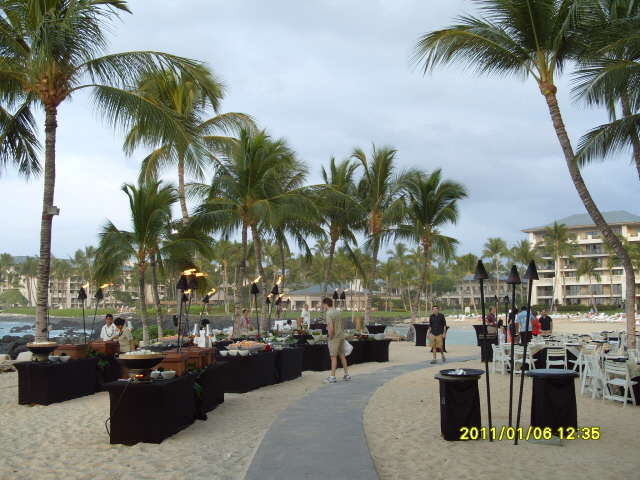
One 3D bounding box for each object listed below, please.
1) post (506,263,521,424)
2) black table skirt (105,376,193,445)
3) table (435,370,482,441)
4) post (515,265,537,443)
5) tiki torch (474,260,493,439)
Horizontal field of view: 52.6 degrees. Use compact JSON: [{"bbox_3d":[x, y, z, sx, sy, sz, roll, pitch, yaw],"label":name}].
[{"bbox_3d":[2.417,1.408,8.146,0.190,2.180,0.190,3,-6,0],"label":"post"},{"bbox_3d":[-2.266,2.240,8.795,0.760,0.730,1.700,-1,-6,6],"label":"black table skirt"},{"bbox_3d":[1.799,2.112,8.315,0.620,0.840,0.620,0,-6,0],"label":"table"},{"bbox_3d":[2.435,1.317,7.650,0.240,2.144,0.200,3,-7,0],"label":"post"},{"bbox_3d":[2.139,1.407,8.336,0.180,2.292,0.180,-2,-6,0],"label":"tiki torch"}]

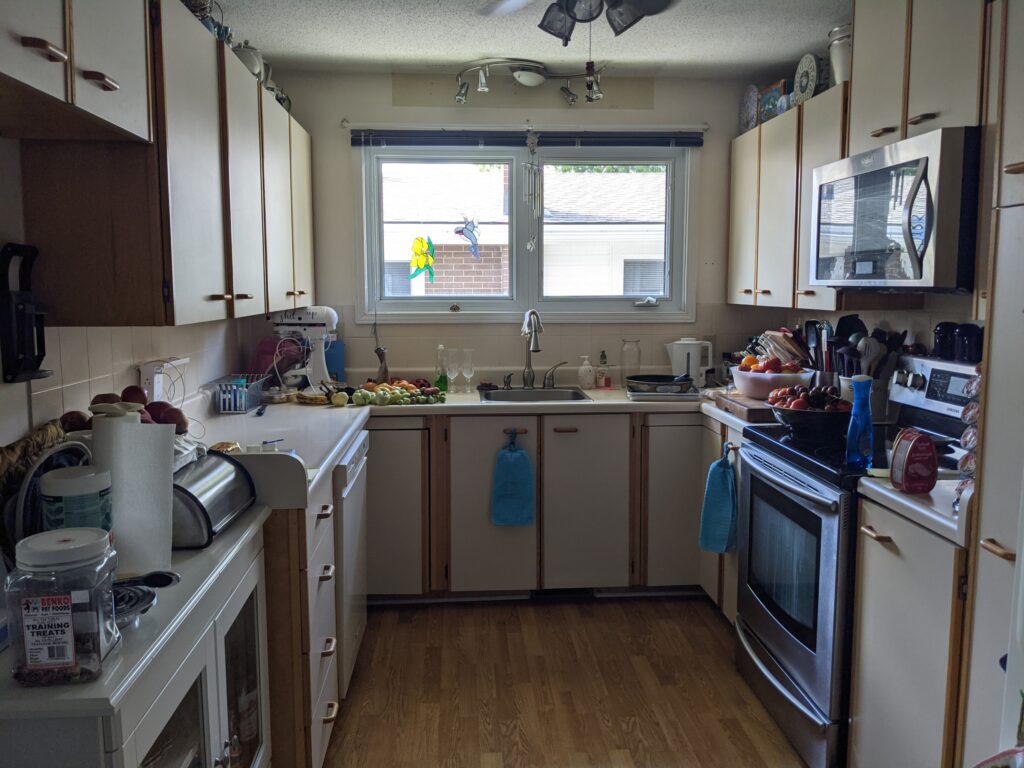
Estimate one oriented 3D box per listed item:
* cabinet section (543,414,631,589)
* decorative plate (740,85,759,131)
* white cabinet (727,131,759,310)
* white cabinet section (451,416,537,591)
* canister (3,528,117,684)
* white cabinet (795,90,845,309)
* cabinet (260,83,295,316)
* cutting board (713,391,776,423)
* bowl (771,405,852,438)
[{"bbox_3d":[0.298,0.470,3.673,0.374,0.753,0.580,0,7,-4],"label":"cabinet section"},{"bbox_3d":[1.144,-1.310,3.823,0.035,0.240,0.240,6,6,-5],"label":"decorative plate"},{"bbox_3d":[1.267,-0.790,3.857,0.315,0.815,0.345,-1,7,-4],"label":"white cabinet"},{"bbox_3d":[-0.095,0.474,3.647,0.372,0.751,0.580,0,7,-4],"label":"white cabinet section"},{"bbox_3d":[-0.630,0.312,1.140,0.122,0.182,0.122,-2,7,-14],"label":"canister"},{"bbox_3d":[1.294,-0.670,2.960,0.330,0.790,0.370,-1,7,-4],"label":"white cabinet"},{"bbox_3d":[-1.063,-0.691,3.092,0.335,0.810,0.485,-1,7,-4],"label":"cabinet"},{"bbox_3d":[1.023,0.094,3.215,0.300,0.047,0.420,-1,7,-4],"label":"cutting board"},{"bbox_3d":[0.991,0.117,2.625,0.290,0.115,0.290,0,7,0],"label":"bowl"}]

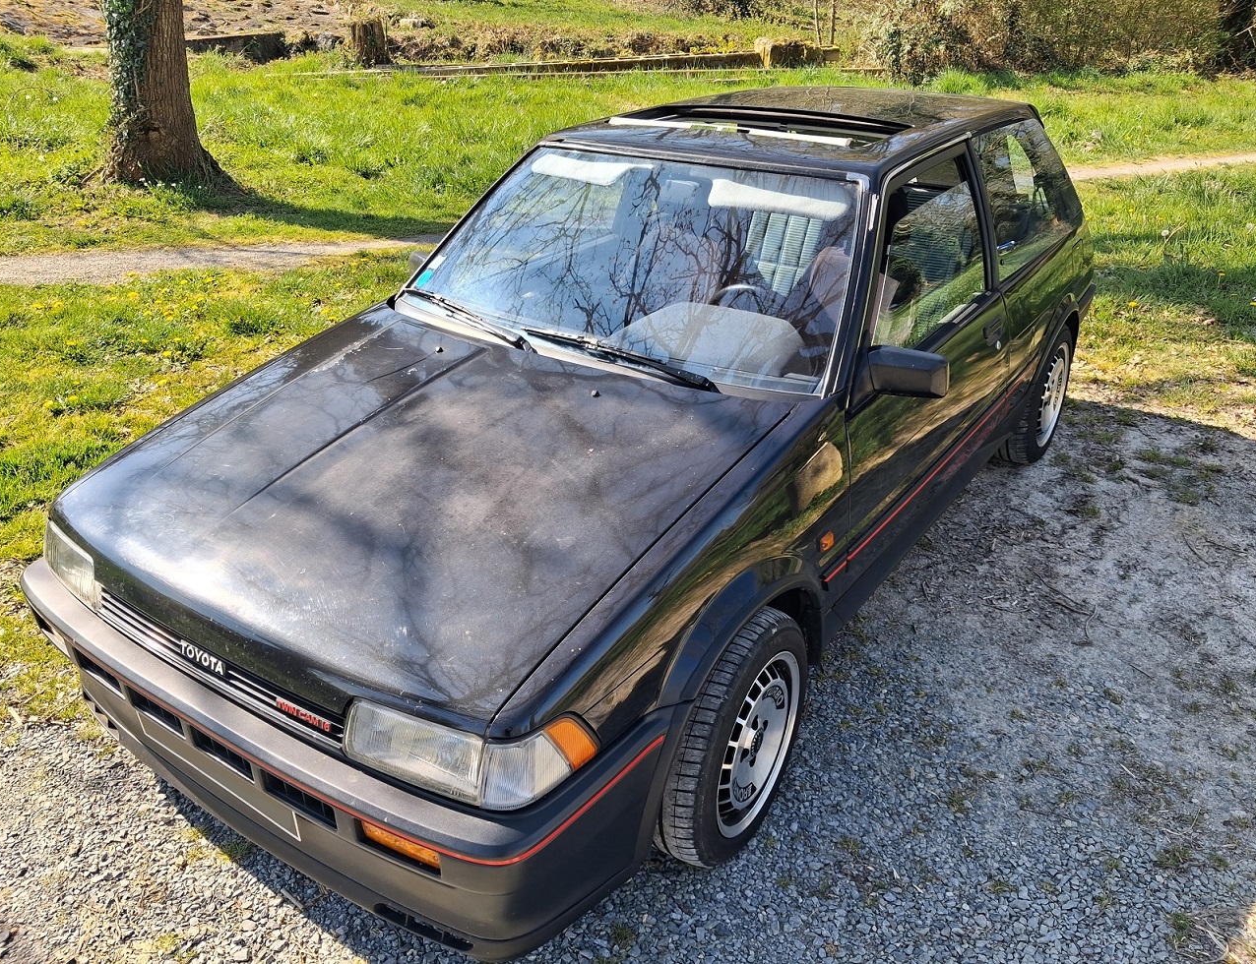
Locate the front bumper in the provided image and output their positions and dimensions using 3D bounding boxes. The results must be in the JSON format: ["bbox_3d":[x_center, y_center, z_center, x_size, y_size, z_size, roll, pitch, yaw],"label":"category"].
[{"bbox_3d":[-0.687,0.492,2.108,1.570,0.460,0.500,17,32,31],"label":"front bumper"}]

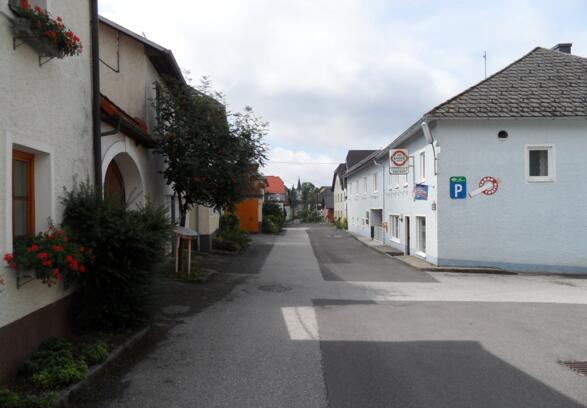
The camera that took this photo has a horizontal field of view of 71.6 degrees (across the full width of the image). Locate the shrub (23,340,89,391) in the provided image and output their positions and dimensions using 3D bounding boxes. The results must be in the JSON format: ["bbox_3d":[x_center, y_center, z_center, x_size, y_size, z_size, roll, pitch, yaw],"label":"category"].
[{"bbox_3d":[-2.498,1.637,4.360,0.550,0.280,0.800,-1,-1,-8],"label":"shrub"}]

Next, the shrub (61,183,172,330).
[{"bbox_3d":[-2.456,0.707,5.992,1.250,2.020,1.400,-1,-1,-8],"label":"shrub"}]

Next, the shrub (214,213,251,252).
[{"bbox_3d":[-2.577,1.157,17.287,1.450,1.550,2.000,-1,-1,-7],"label":"shrub"}]

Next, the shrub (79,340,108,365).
[{"bbox_3d":[-2.297,1.688,4.759,0.280,0.200,0.360,-1,-1,-8],"label":"shrub"}]

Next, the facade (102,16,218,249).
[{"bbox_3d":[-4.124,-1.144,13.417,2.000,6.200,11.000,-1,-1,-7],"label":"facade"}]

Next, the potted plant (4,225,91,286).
[{"bbox_3d":[-2.669,0.553,4.564,0.450,0.600,1.200,-1,-1,-8],"label":"potted plant"}]

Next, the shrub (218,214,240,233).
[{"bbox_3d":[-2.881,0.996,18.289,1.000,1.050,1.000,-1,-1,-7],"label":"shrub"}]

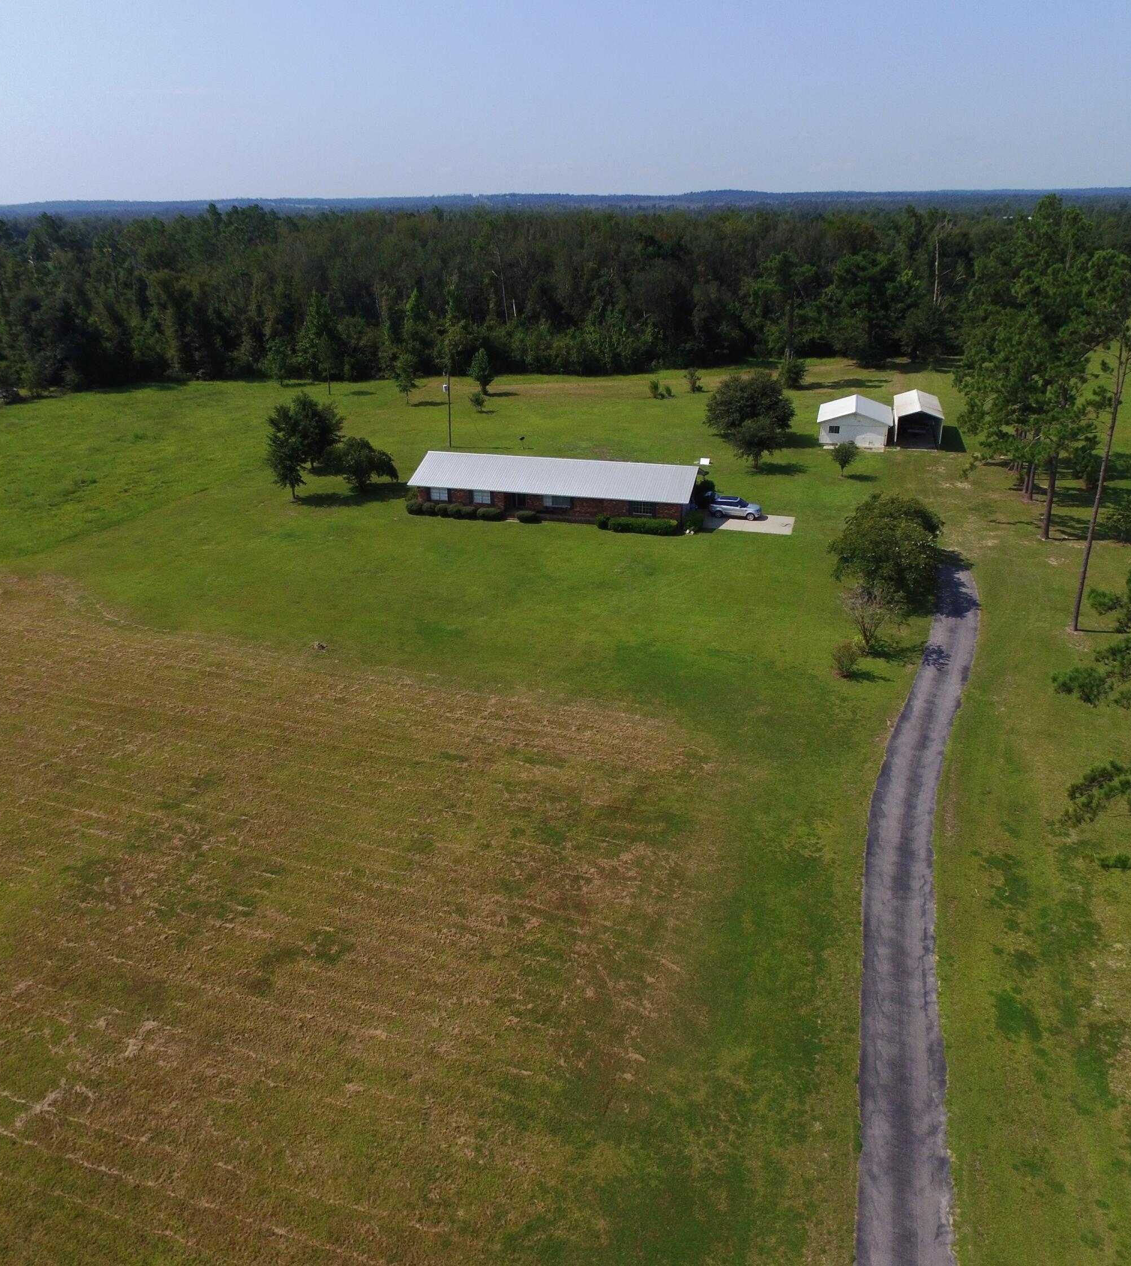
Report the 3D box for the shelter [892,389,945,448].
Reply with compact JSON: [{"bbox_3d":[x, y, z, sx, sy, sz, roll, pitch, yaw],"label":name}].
[{"bbox_3d":[44.320,-27.297,122.873,5.350,4.100,13.500,6,25,15],"label":"shelter"}]

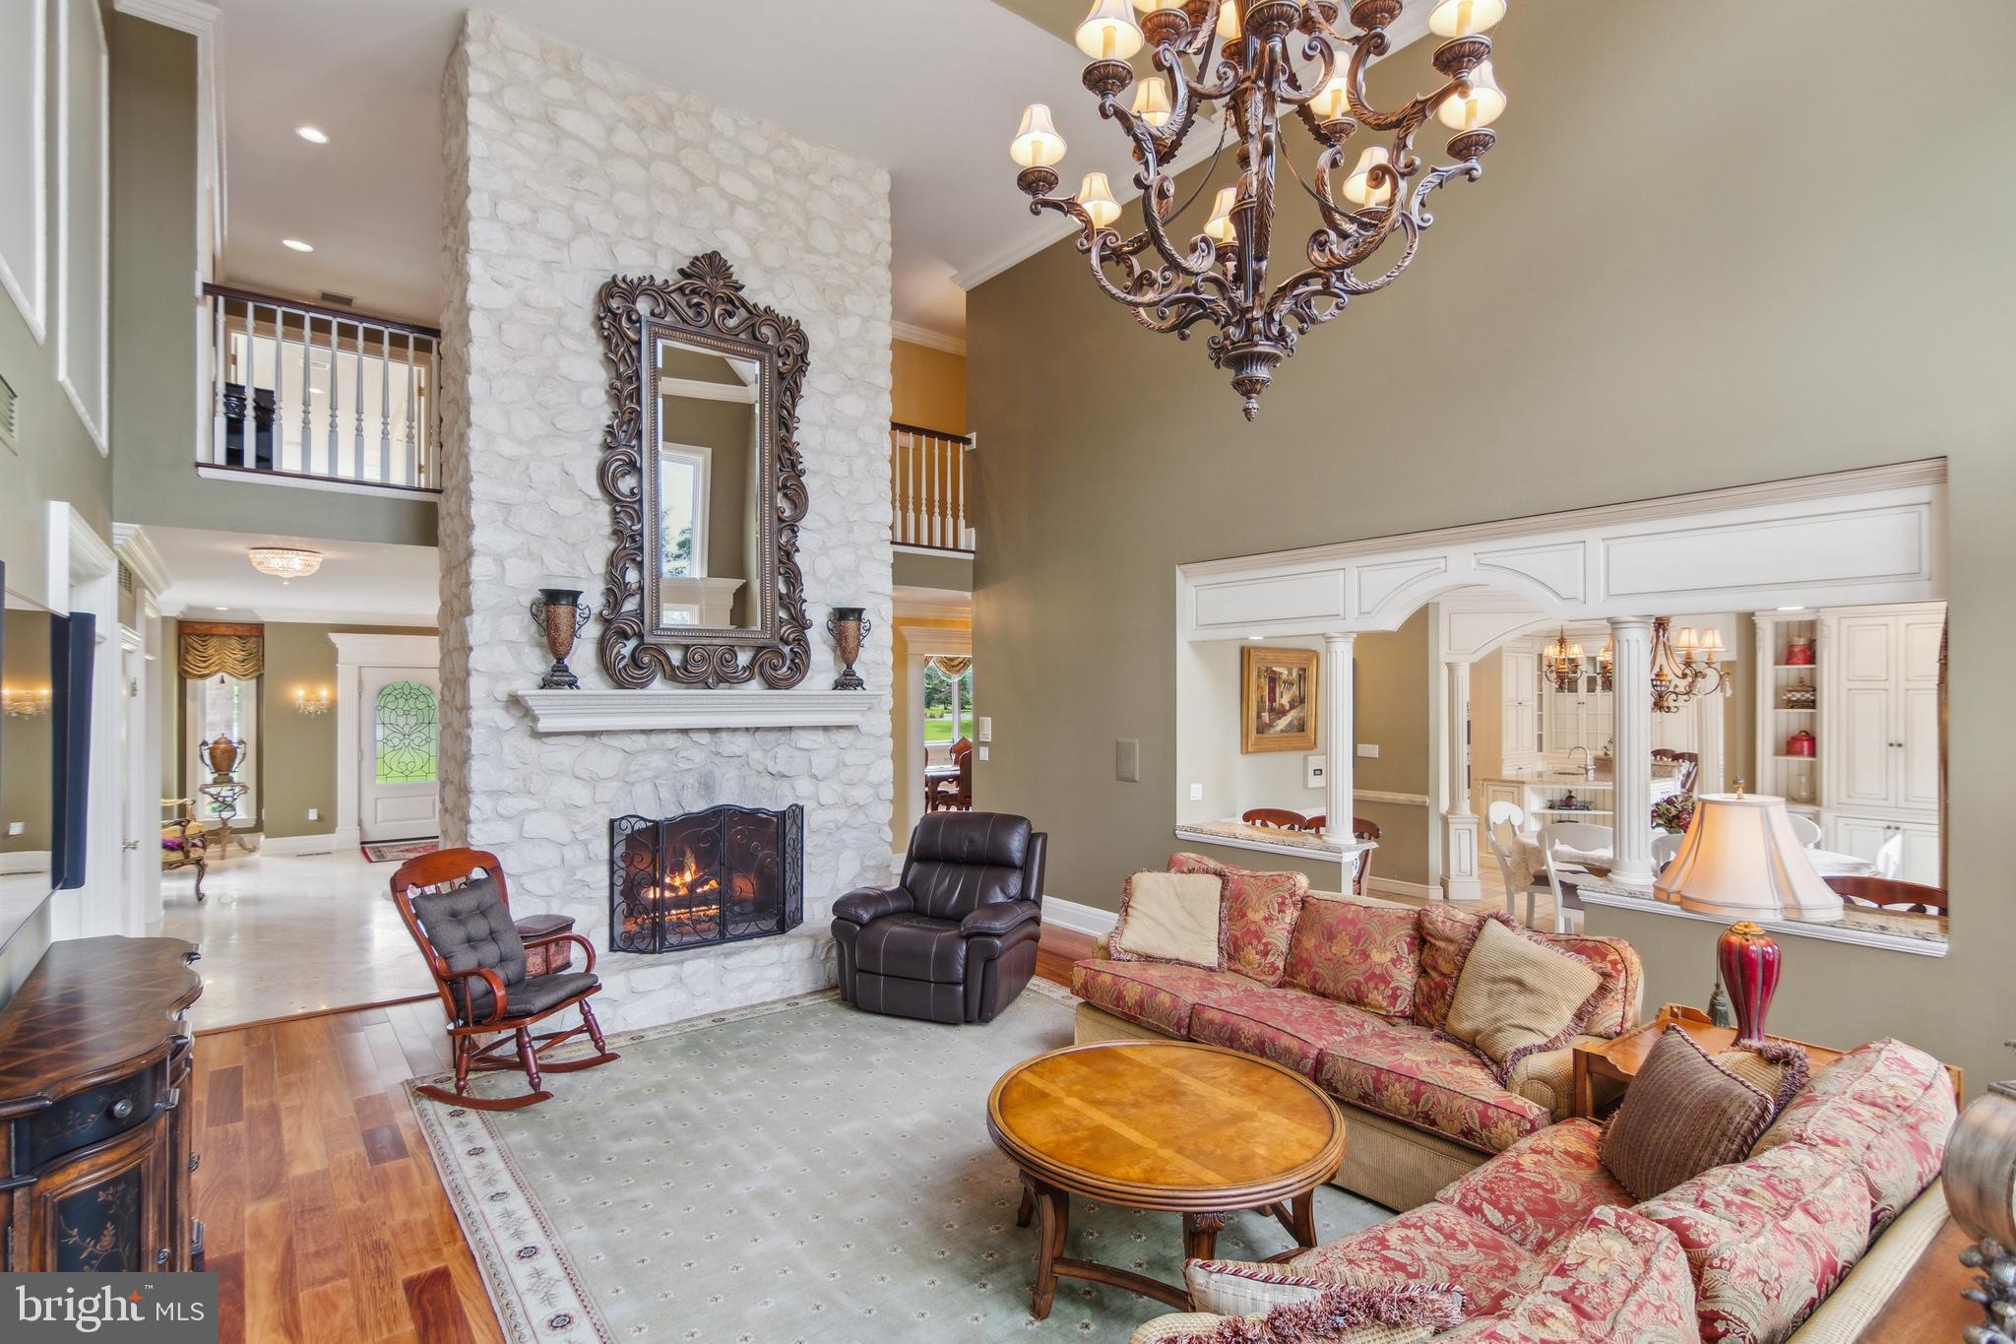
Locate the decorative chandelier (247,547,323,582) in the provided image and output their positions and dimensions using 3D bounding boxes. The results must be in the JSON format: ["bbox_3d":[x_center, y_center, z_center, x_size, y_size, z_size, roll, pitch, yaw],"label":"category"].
[{"bbox_3d":[-4.699,-0.686,6.193,0.394,0.212,0.394,0,-1,-39],"label":"decorative chandelier"}]

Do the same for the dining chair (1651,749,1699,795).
[{"bbox_3d":[7.051,1.396,10.039,0.512,1.102,0.472,0,-1,-39],"label":"dining chair"}]

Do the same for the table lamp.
[{"bbox_3d":[2.415,0.789,3.116,0.502,0.856,0.502,0,-1,-39],"label":"table lamp"}]

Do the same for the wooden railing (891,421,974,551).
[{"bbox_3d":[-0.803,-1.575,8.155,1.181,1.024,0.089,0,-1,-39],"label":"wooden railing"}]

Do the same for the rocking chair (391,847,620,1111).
[{"bbox_3d":[-2.353,1.413,4.496,0.807,1.102,0.571,-1,-1,6],"label":"rocking chair"}]

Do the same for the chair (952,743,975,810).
[{"bbox_3d":[-0.511,1.547,12.598,0.541,1.043,0.591,0,-1,-39],"label":"chair"}]

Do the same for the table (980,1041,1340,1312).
[{"bbox_3d":[0.511,1.666,3.072,1.127,0.492,1.127,-1,-1,0],"label":"table"}]

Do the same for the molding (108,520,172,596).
[{"bbox_3d":[-5.774,-0.691,6.424,0.128,0.167,3.543,0,-1,-39],"label":"molding"}]

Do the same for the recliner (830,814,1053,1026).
[{"bbox_3d":[-0.409,1.455,6.006,1.014,1.024,1.033,-1,-1,19],"label":"recliner"}]

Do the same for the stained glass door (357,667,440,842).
[{"bbox_3d":[-7.429,1.038,11.794,0.984,2.131,0.069,0,-1,-39],"label":"stained glass door"}]

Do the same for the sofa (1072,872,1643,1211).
[{"bbox_3d":[1.346,1.466,4.121,0.984,0.905,2.244,0,-1,-39],"label":"sofa"}]

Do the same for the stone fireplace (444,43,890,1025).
[{"bbox_3d":[-2.006,-0.819,6.199,2.736,5.610,1.476,0,-1,-39],"label":"stone fireplace"}]

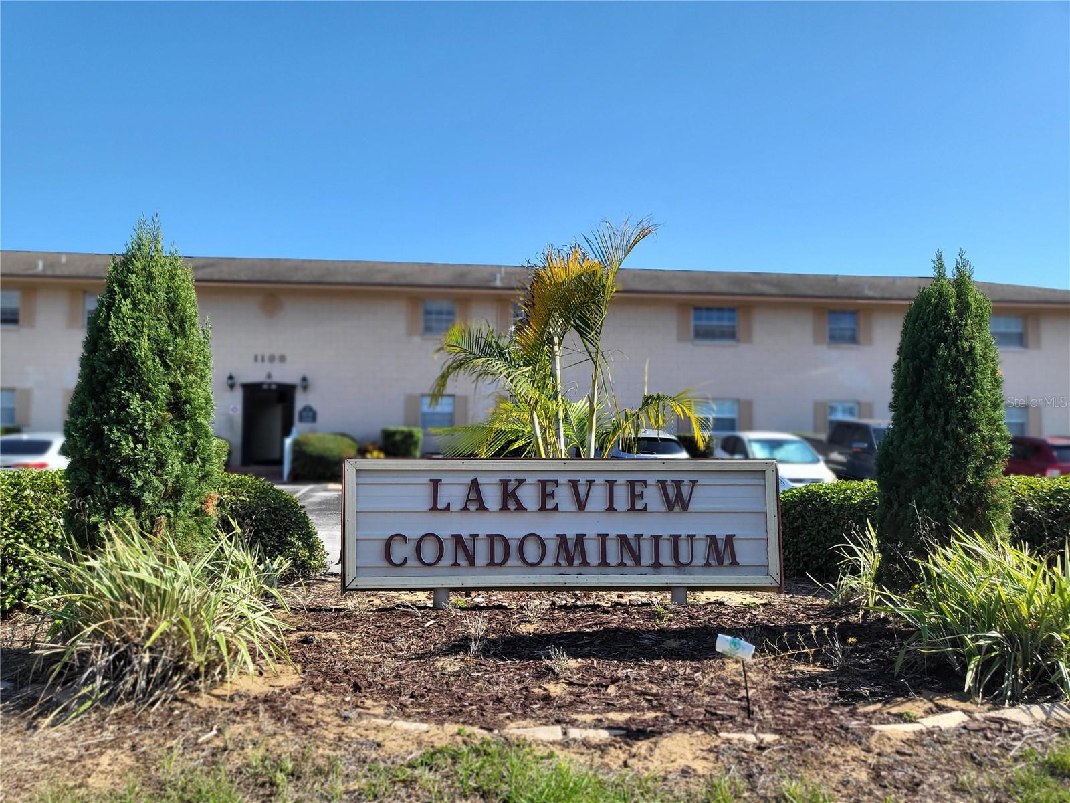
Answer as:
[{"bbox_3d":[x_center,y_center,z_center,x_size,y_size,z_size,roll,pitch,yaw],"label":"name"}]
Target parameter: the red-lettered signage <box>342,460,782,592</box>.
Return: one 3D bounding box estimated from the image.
[{"bbox_3d":[0.195,0.860,5.610,3.020,0.920,0.240,1,-3,-3],"label":"red-lettered signage"}]

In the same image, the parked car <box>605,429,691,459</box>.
[{"bbox_3d":[2.200,1.424,18.500,1.820,1.600,4.500,1,-3,-4],"label":"parked car"}]

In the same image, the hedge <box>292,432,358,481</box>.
[{"bbox_3d":[-5.075,1.391,19.400,1.550,1.200,1.400,1,-3,-4],"label":"hedge"}]

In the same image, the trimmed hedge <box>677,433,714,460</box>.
[{"bbox_3d":[4.268,1.396,22.000,1.250,1.000,1.050,1,-3,-4],"label":"trimmed hedge"}]

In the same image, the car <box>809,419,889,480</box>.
[{"bbox_3d":[7.950,1.326,18.200,2.000,1.900,5.700,1,-3,-4],"label":"car"}]

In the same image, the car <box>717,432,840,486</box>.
[{"bbox_3d":[5.300,1.489,18.700,1.800,1.560,4.450,1,-3,-4],"label":"car"}]

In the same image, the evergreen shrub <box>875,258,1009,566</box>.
[{"bbox_3d":[3.106,0.152,6.100,1.030,2.580,1.000,1,-3,-3],"label":"evergreen shrub"}]

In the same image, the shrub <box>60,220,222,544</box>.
[{"bbox_3d":[-2.771,0.044,5.650,1.100,2.620,1.080,1,-3,-3],"label":"shrub"}]

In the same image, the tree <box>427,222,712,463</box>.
[{"bbox_3d":[0.274,-0.013,6.500,2.250,2.980,2.000,1,-3,-3],"label":"tree"}]

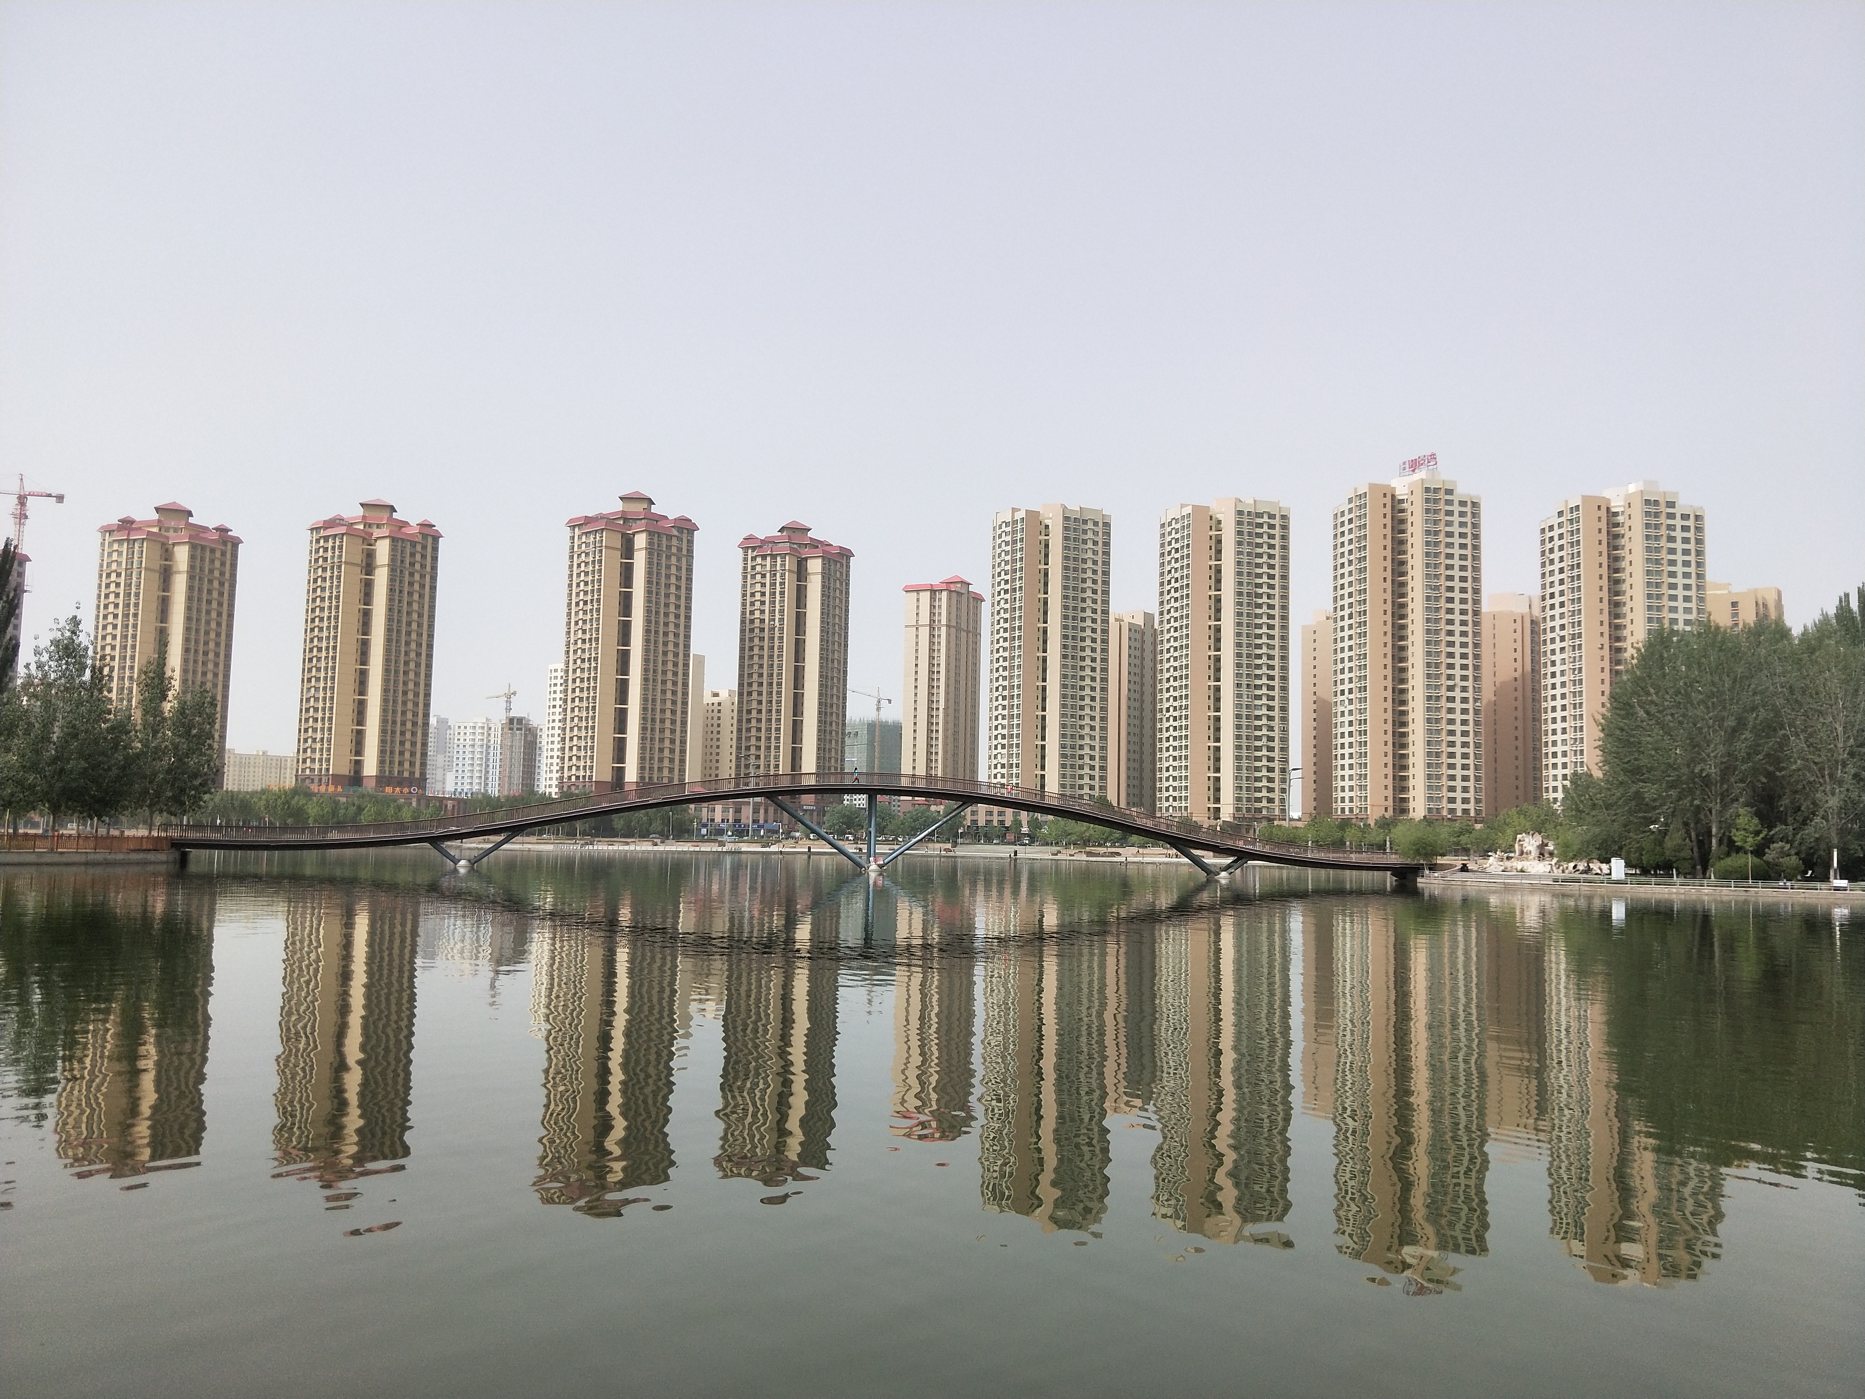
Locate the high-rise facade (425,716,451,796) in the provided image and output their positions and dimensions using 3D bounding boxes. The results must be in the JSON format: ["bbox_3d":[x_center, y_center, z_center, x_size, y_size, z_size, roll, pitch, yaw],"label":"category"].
[{"bbox_3d":[-325.260,42.310,887.030,18.000,62.280,16.000,5,-6,-35],"label":"high-rise facade"}]

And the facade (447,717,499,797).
[{"bbox_3d":[-215.540,32.970,632.360,19.230,47.740,14.310,-1,-6,24],"label":"facade"}]

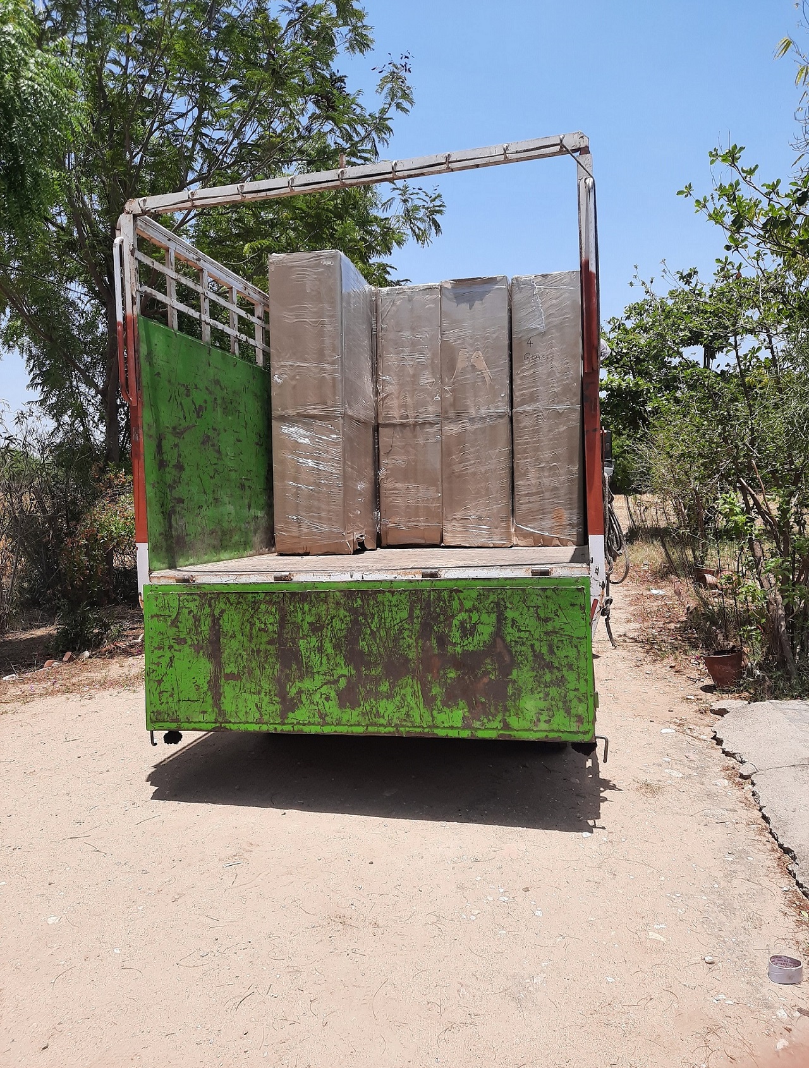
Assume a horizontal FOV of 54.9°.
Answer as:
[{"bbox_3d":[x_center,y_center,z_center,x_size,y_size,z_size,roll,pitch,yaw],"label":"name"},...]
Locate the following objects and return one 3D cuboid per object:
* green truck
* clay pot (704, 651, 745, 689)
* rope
[{"bbox_3d":[0.380,-0.260,5.665,2.140,2.667,5.100,-2,2,14],"label":"green truck"},{"bbox_3d":[2.171,0.905,5.296,0.272,0.225,0.272,-2,2,14],"label":"clay pot"},{"bbox_3d":[0.899,-0.007,3.318,0.130,0.450,0.200,-2,2,14],"label":"rope"}]

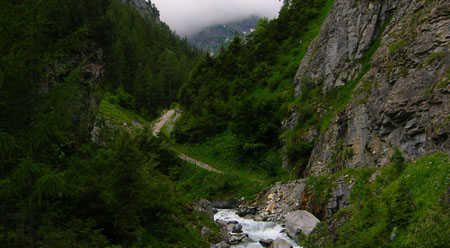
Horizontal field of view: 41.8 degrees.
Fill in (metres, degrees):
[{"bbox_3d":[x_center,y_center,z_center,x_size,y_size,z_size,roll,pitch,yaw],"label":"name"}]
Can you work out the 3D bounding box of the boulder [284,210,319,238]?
[{"bbox_3d":[4.970,6.510,38.000,2.200,1.800,2.000,0,0,0],"label":"boulder"}]

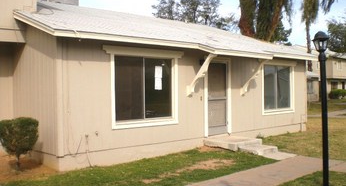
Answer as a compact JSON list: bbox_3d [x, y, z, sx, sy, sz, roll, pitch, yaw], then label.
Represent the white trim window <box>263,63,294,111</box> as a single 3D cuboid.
[{"bbox_3d":[3.506,-0.140,12.546,1.866,1.603,0.120,-1,1,-42],"label":"white trim window"}]

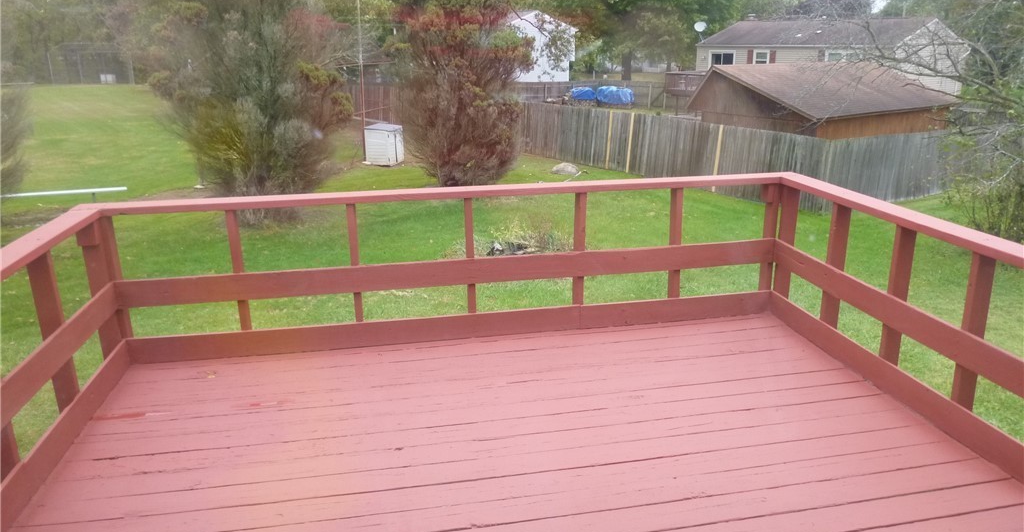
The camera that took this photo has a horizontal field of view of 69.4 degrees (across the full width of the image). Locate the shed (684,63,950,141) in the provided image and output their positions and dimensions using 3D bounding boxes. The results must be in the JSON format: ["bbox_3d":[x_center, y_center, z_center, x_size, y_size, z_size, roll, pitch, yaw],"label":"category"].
[{"bbox_3d":[9.819,-4.569,23.170,9.000,3.380,4.000,-14,21,-38],"label":"shed"}]

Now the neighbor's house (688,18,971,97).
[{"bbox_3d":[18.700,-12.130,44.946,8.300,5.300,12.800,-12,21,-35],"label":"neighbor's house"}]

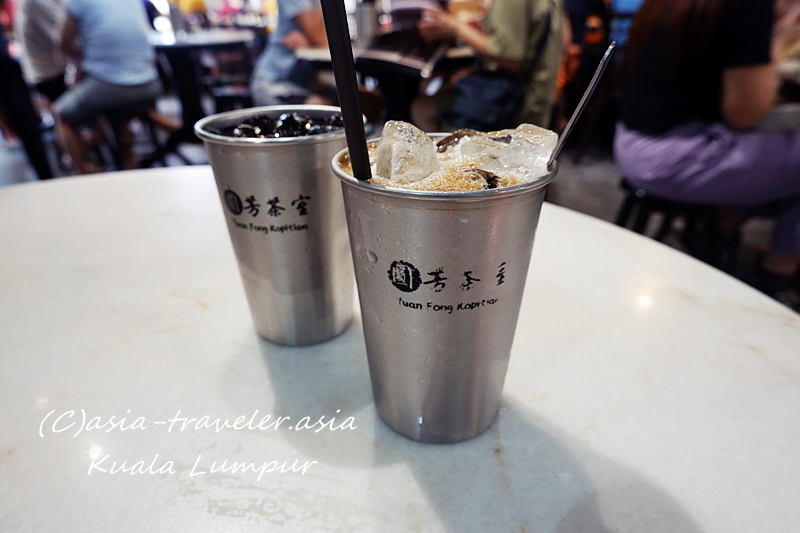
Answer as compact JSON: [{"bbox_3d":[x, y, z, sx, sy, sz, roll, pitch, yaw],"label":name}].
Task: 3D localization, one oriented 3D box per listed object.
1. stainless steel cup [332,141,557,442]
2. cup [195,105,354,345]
[{"bbox_3d":[0.018,0.012,0.228,0.089,0.123,0.089,-1,25,0],"label":"stainless steel cup"},{"bbox_3d":[-0.060,-0.022,0.294,0.089,0.123,0.089,-1,25,0],"label":"cup"}]

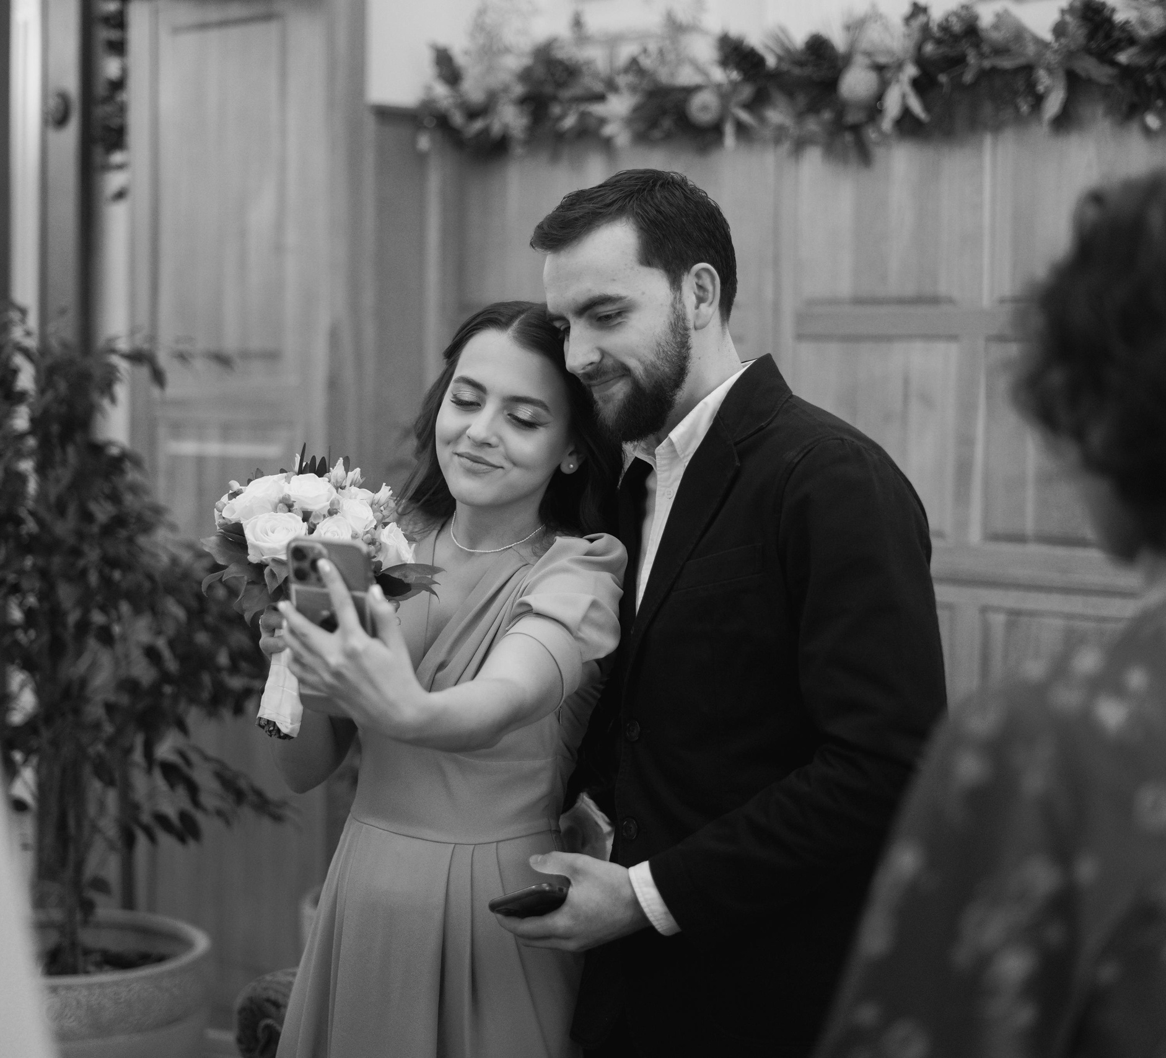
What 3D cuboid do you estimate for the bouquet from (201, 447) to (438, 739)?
[{"bbox_3d":[-0.242,0.059,2.000,0.220,0.270,0.205,9,8,-6],"label":"bouquet"}]

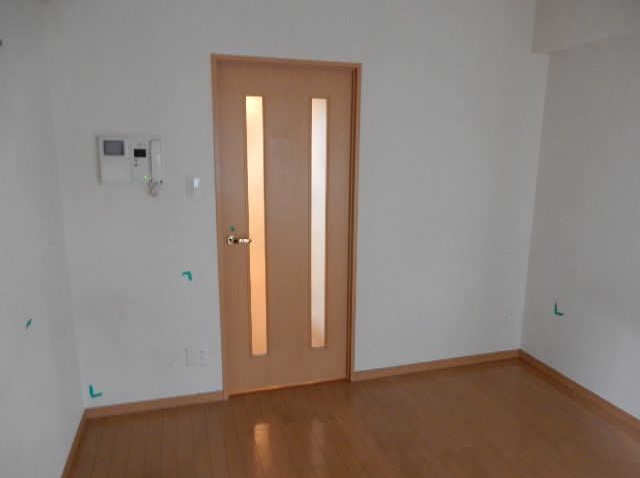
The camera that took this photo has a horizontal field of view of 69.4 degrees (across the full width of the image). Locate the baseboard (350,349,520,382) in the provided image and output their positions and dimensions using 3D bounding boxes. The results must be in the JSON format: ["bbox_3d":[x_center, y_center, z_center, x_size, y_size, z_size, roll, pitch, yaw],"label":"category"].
[{"bbox_3d":[0.830,0.859,3.154,1.280,0.063,0.015,-3,12,-16],"label":"baseboard"}]

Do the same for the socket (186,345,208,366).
[{"bbox_3d":[-0.706,0.671,2.649,0.117,0.120,0.012,-3,12,-16],"label":"socket"}]

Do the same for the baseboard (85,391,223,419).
[{"bbox_3d":[-0.925,0.950,2.636,0.741,0.063,0.015,-3,12,-16],"label":"baseboard"}]

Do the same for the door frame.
[{"bbox_3d":[-0.179,-0.017,2.699,0.800,1.940,0.070,-3,12,-16],"label":"door frame"}]

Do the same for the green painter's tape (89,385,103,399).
[{"bbox_3d":[-1.224,0.838,2.528,0.062,0.075,0.004,-3,12,-16],"label":"green painter's tape"}]

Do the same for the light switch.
[{"bbox_3d":[-0.675,-0.279,2.469,0.072,0.120,0.014,-3,12,-16],"label":"light switch"}]

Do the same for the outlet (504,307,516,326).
[{"bbox_3d":[1.337,0.554,3.249,0.075,0.122,0.012,-3,12,-16],"label":"outlet"}]

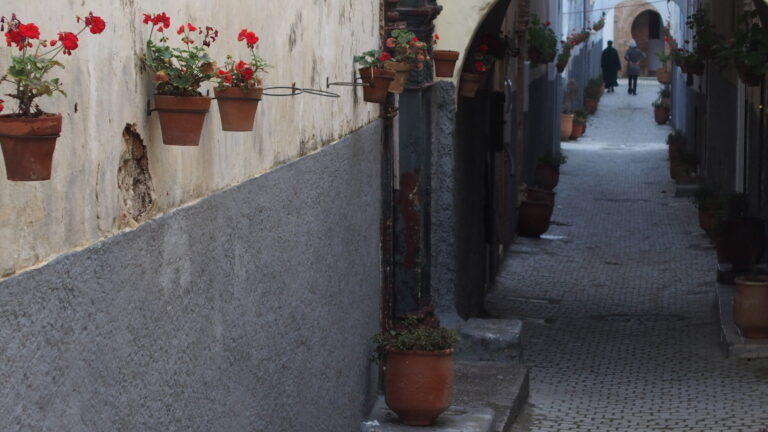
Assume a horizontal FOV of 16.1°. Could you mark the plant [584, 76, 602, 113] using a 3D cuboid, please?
[{"bbox_3d":[5.389,-3.125,70.000,0.440,0.880,0.440,0,4,0],"label":"plant"}]

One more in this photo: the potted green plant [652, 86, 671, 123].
[{"bbox_3d":[6.526,-2.599,64.000,0.410,0.850,0.410,0,4,0],"label":"potted green plant"}]

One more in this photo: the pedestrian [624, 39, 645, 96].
[{"bbox_3d":[7.640,-4.544,83.000,0.580,1.720,0.360,0,4,5],"label":"pedestrian"}]

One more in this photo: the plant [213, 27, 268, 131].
[{"bbox_3d":[-0.505,-0.484,9.580,0.195,0.365,0.185,0,4,0],"label":"plant"}]

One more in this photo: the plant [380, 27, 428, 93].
[{"bbox_3d":[0.115,-0.877,15.250,0.260,0.370,0.240,0,4,0],"label":"plant"}]

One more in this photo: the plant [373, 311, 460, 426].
[{"bbox_3d":[0.166,0.769,13.900,0.440,0.570,0.420,0,4,0],"label":"plant"}]

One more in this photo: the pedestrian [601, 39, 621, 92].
[{"bbox_3d":[7.116,-4.697,85.500,0.560,1.660,0.380,0,4,5],"label":"pedestrian"}]

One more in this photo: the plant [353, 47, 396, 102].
[{"bbox_3d":[-0.049,-0.723,13.900,0.220,0.285,0.200,0,4,0],"label":"plant"}]

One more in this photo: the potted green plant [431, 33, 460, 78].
[{"bbox_3d":[0.413,-1.062,18.000,0.195,0.300,0.190,0,4,0],"label":"potted green plant"}]

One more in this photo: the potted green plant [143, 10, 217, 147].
[{"bbox_3d":[-0.635,-0.427,8.450,0.230,0.410,0.210,0,4,0],"label":"potted green plant"}]

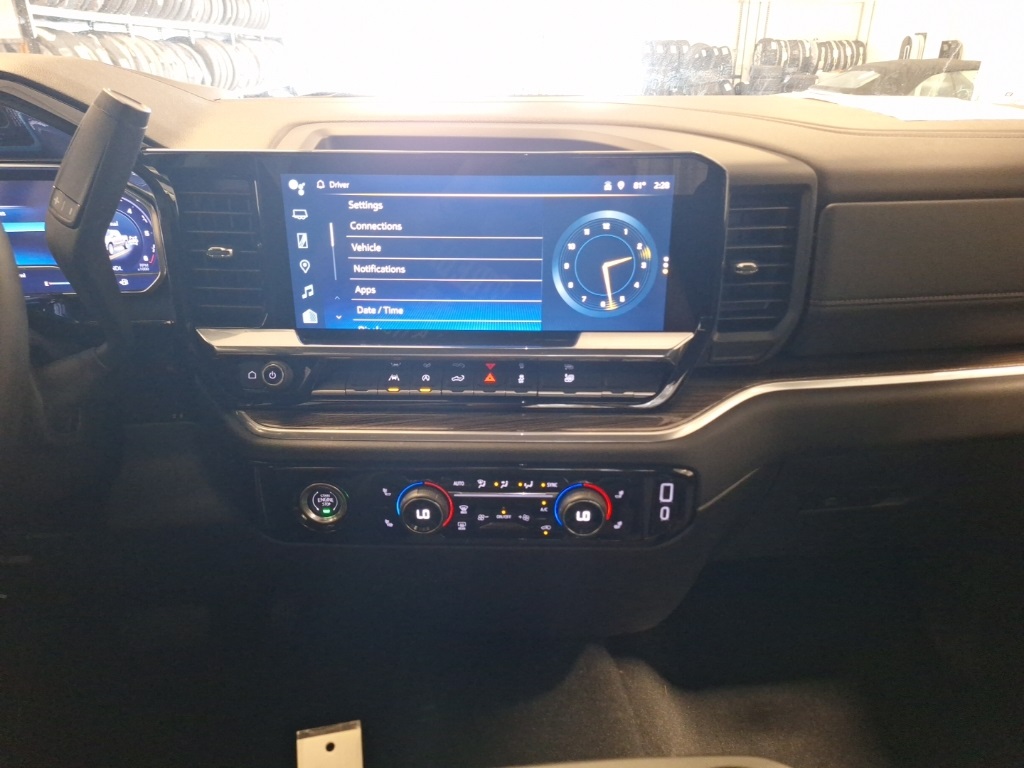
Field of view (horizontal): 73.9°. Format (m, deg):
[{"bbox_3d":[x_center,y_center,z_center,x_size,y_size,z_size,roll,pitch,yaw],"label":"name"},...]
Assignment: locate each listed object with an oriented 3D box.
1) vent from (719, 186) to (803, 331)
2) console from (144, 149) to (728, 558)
[{"bbox_3d":[0.208,-0.107,0.590,0.071,0.122,0.045,1,23,2],"label":"vent"},{"bbox_3d":[-0.063,-0.020,0.634,0.460,0.355,0.130,0,23,1],"label":"console"}]

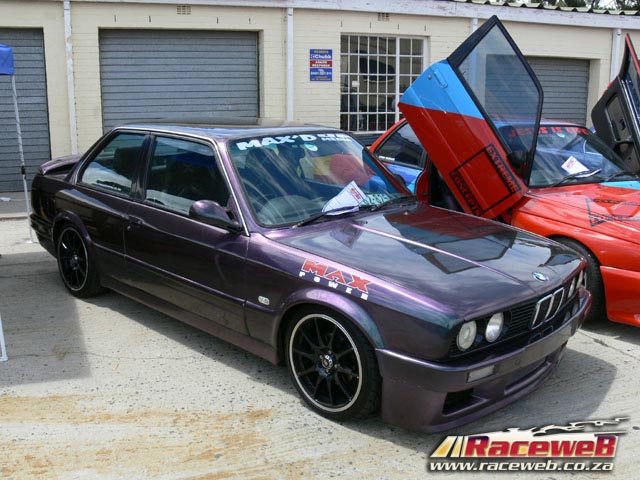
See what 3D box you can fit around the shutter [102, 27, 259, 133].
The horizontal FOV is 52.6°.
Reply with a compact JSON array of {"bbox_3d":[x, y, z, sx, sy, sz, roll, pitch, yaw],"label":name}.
[{"bbox_3d":[-2.019,-1.934,9.575,2.294,2.261,0.100,-4,14,-16],"label":"shutter"}]

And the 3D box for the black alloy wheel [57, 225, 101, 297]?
[{"bbox_3d":[-1.736,0.134,4.785,0.590,0.590,0.210,13,18,43],"label":"black alloy wheel"}]

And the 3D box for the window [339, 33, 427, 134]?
[{"bbox_3d":[1.043,-2.494,10.391,1.495,1.509,0.100,-4,14,-16],"label":"window"}]

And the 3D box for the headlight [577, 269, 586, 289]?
[{"bbox_3d":[1.388,0.209,3.482,0.080,0.150,0.150,13,18,43],"label":"headlight"}]

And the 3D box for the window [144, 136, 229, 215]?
[{"bbox_3d":[-0.767,-0.386,3.756,0.970,0.410,0.060,13,-2,43],"label":"window"}]

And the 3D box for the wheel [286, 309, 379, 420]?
[{"bbox_3d":[0.098,0.548,3.033,0.590,0.590,0.210,13,18,43],"label":"wheel"}]

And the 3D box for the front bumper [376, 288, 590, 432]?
[{"bbox_3d":[0.951,0.521,3.176,0.460,0.360,1.620,13,18,43],"label":"front bumper"}]

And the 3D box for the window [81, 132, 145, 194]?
[{"bbox_3d":[-1.397,-0.537,4.351,0.730,0.400,0.060,13,-2,43],"label":"window"}]

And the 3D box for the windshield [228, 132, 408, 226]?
[{"bbox_3d":[0.021,-0.430,3.883,1.340,0.110,0.600,-13,63,-44],"label":"windshield"}]

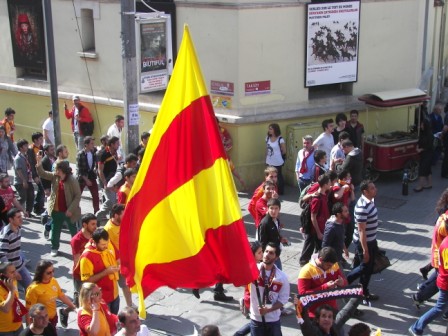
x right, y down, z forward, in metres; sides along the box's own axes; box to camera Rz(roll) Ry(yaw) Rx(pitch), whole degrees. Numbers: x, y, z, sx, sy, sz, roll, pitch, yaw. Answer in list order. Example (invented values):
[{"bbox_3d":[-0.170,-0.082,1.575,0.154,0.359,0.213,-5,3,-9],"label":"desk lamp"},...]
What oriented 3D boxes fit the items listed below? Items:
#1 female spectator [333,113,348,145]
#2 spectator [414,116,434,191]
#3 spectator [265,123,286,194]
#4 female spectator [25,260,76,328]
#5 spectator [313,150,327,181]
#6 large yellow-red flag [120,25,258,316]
[{"bbox_3d":[2.656,-0.437,18.800,0.480,1.660,0.340,-10,19,-29],"label":"female spectator"},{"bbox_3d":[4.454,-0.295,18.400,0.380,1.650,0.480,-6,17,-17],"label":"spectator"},{"bbox_3d":[1.149,-0.184,18.300,0.480,1.640,0.320,12,21,36],"label":"spectator"},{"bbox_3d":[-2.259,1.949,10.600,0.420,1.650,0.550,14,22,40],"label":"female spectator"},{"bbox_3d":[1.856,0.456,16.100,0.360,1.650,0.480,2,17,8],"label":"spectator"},{"bbox_3d":[-0.400,0.050,9.900,1.650,3.500,0.700,0,16,0],"label":"large yellow-red flag"}]

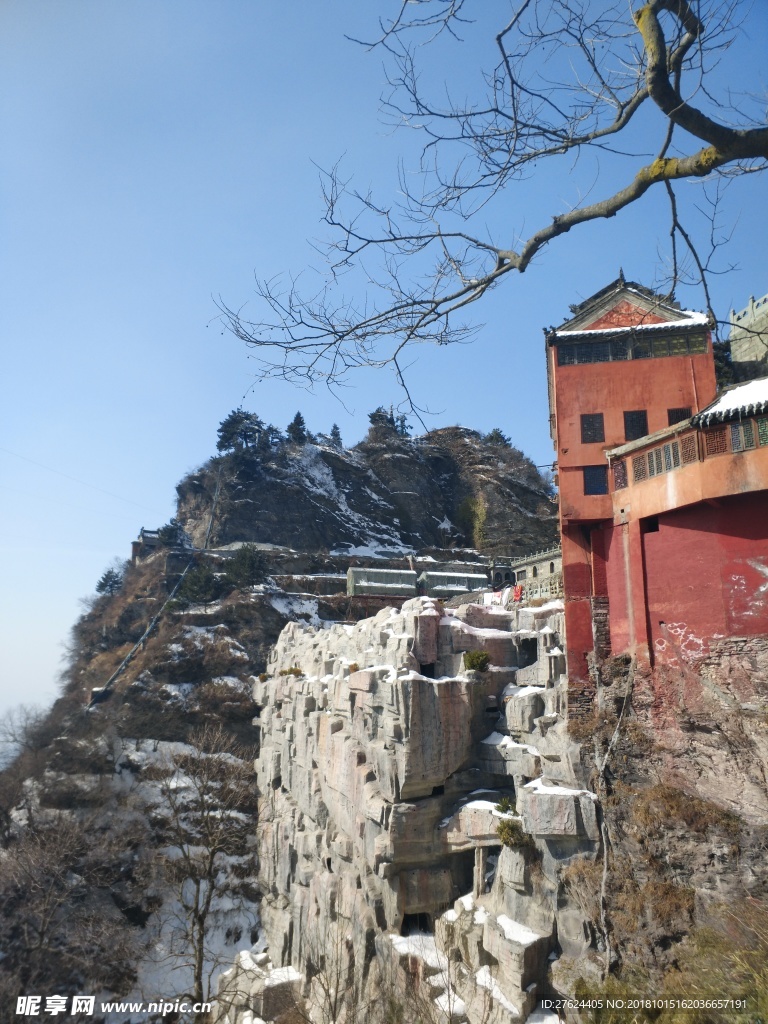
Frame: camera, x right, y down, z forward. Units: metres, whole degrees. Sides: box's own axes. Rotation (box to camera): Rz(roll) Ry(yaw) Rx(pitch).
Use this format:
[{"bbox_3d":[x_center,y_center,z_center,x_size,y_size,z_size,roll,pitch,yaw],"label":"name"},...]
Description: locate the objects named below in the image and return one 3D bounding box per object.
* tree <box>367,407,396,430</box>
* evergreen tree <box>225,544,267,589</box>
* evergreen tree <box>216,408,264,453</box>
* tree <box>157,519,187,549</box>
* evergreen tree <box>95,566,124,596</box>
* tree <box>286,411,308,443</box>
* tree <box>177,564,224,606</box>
[{"bbox_3d":[-0.440,-16.520,115.000,5.140,4.240,4.890,0,-11,0],"label":"tree"},{"bbox_3d":[-19.790,7.790,93.000,5.820,6.290,5.530,0,-11,0],"label":"evergreen tree"},{"bbox_3d":[-25.580,-14.530,116.000,8.300,7.840,7.880,0,-11,0],"label":"evergreen tree"},{"bbox_3d":[-34.280,3.470,105.000,4.690,4.840,4.460,0,-11,0],"label":"tree"},{"bbox_3d":[-40.910,10.360,97.000,4.340,4.470,4.120,0,-11,0],"label":"evergreen tree"},{"bbox_3d":[-15.870,-15.320,118.000,3.520,6.160,3.340,0,-11,0],"label":"tree"},{"bbox_3d":[-25.660,10.280,91.000,6.510,5.870,6.180,0,-11,0],"label":"tree"}]

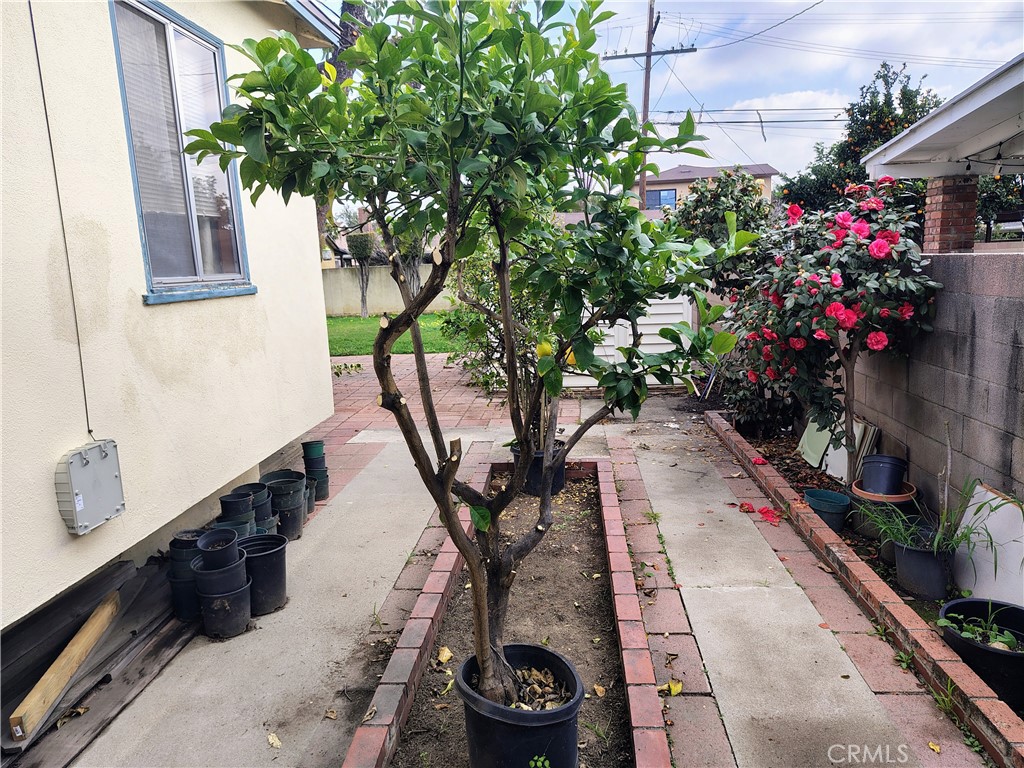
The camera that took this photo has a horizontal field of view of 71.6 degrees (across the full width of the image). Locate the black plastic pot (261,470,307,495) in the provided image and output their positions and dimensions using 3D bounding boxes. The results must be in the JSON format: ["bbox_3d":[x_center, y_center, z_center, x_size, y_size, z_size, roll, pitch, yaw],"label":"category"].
[{"bbox_3d":[-1.289,0.641,4.046,0.250,0.215,0.250,-2,10,0],"label":"black plastic pot"}]

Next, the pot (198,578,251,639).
[{"bbox_3d":[-1.230,0.958,3.068,0.220,0.210,0.220,-3,10,0],"label":"pot"}]

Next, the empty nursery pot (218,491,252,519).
[{"bbox_3d":[-1.427,0.670,3.686,0.160,0.165,0.160,-2,10,0],"label":"empty nursery pot"}]

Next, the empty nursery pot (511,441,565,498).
[{"bbox_3d":[0.188,0.581,4.880,0.378,0.295,0.378,-2,10,5],"label":"empty nursery pot"}]

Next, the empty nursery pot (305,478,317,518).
[{"bbox_3d":[-1.344,0.717,4.533,0.200,0.210,0.200,-3,10,0],"label":"empty nursery pot"}]

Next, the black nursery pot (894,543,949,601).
[{"bbox_3d":[1.818,0.796,3.132,0.250,0.230,0.250,-2,10,5],"label":"black nursery pot"}]

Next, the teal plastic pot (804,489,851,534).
[{"bbox_3d":[1.687,0.697,3.787,0.224,0.210,0.224,-2,10,5],"label":"teal plastic pot"}]

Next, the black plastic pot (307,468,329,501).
[{"bbox_3d":[-1.309,0.658,4.744,0.150,0.190,0.150,-2,10,0],"label":"black plastic pot"}]

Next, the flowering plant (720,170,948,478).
[{"bbox_3d":[1.841,-0.242,4.284,1.150,1.870,1.120,-2,10,5],"label":"flowering plant"}]

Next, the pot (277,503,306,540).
[{"bbox_3d":[-1.318,0.787,4.125,0.240,0.205,0.240,-3,10,0],"label":"pot"}]

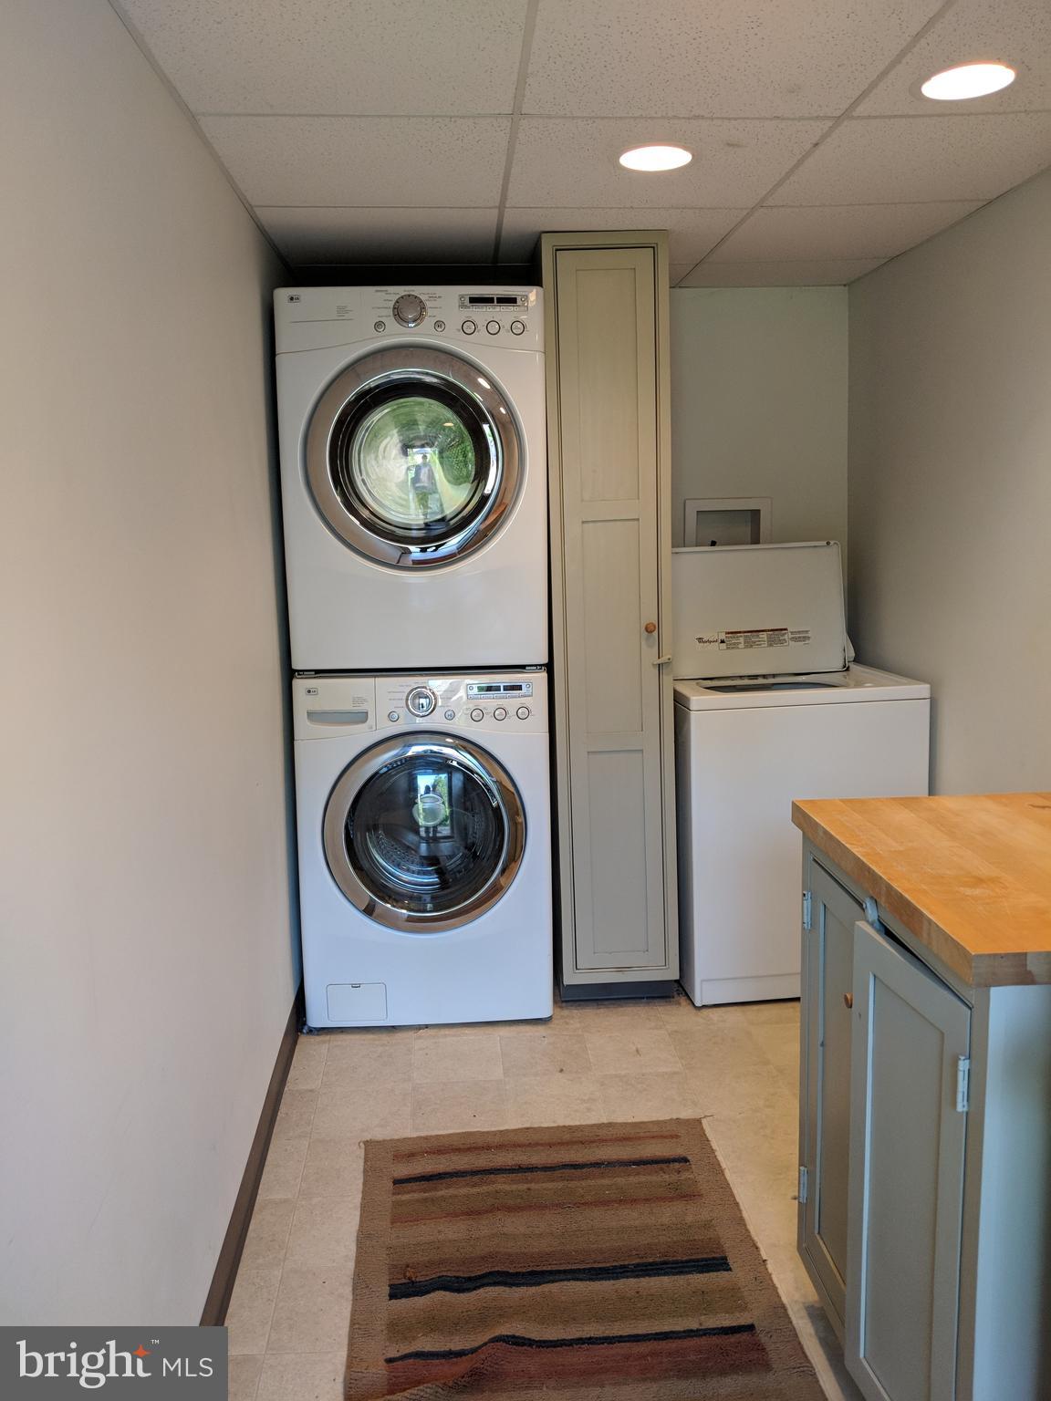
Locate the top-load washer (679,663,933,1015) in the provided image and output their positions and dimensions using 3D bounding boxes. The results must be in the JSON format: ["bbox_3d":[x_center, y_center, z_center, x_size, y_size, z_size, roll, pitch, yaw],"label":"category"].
[{"bbox_3d":[0.782,0.377,3.474,0.680,0.920,0.670,-2,10,-6],"label":"top-load washer"}]

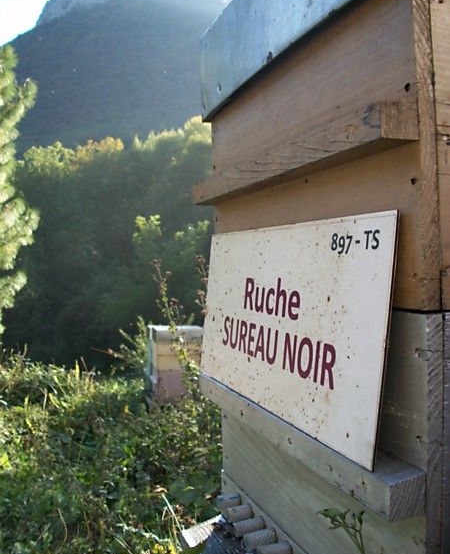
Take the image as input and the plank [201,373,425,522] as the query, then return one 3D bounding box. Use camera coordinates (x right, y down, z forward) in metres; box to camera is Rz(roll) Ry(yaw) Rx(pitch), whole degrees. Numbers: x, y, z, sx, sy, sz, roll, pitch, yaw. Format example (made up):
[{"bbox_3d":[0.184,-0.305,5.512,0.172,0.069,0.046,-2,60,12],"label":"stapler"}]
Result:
[{"bbox_3d":[0.064,0.179,0.683,0.035,0.031,0.488,-3,2,-21],"label":"plank"}]

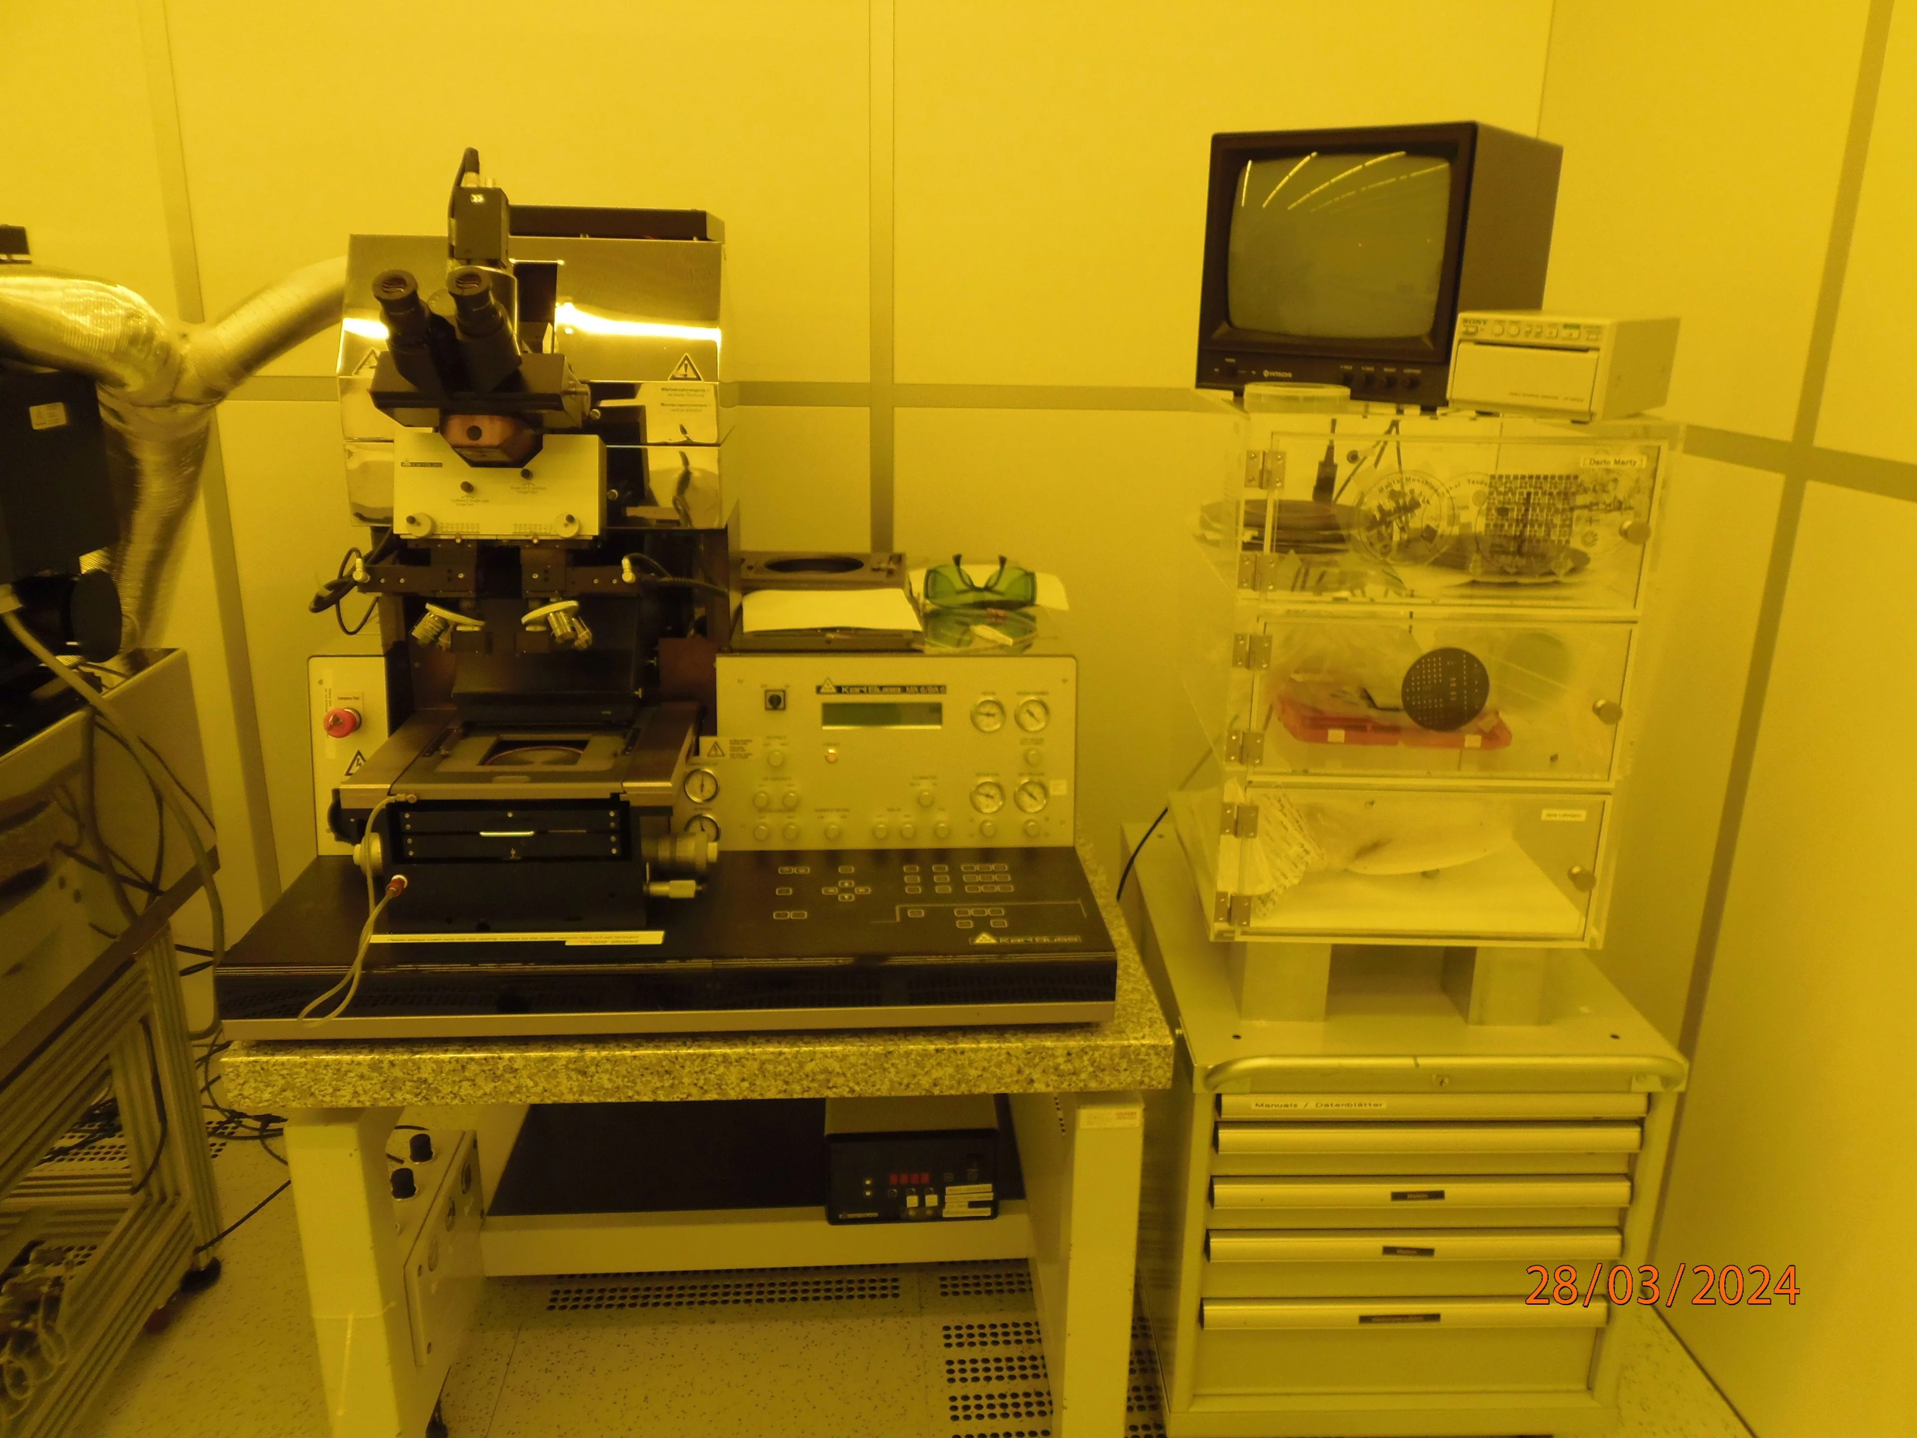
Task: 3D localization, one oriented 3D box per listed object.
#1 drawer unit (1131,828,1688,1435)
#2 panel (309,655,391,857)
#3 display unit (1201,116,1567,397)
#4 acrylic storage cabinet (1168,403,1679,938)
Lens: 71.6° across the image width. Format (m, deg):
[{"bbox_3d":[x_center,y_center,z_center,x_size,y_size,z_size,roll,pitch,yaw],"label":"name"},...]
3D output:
[{"bbox_3d":[0.555,0.588,1.953,0.584,0.620,0.755,1,18,-1],"label":"drawer unit"},{"bbox_3d":[-0.764,0.044,1.684,0.099,0.256,0.060,0,9,-4],"label":"panel"},{"bbox_3d":[0.517,-0.552,1.624,0.303,0.295,0.362,12,21,30],"label":"display unit"},{"bbox_3d":[0.549,-0.090,1.708,0.477,0.631,0.422,1,18,0],"label":"acrylic storage cabinet"}]

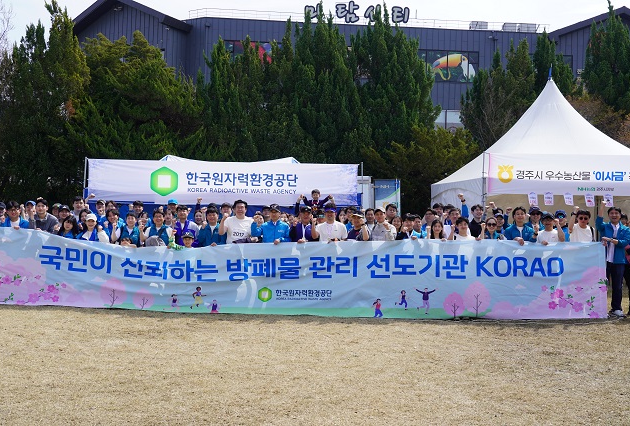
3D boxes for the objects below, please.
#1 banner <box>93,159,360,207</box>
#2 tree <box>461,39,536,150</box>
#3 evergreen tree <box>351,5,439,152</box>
[{"bbox_3d":[-1.910,-0.640,13.600,5.850,0.950,0.060,0,0,-8],"label":"banner"},{"bbox_3d":[7.800,-2.800,26.300,3.200,9.000,3.200,0,0,0],"label":"tree"},{"bbox_3d":[3.240,-3.400,25.000,3.500,10.100,3.500,0,0,0],"label":"evergreen tree"}]

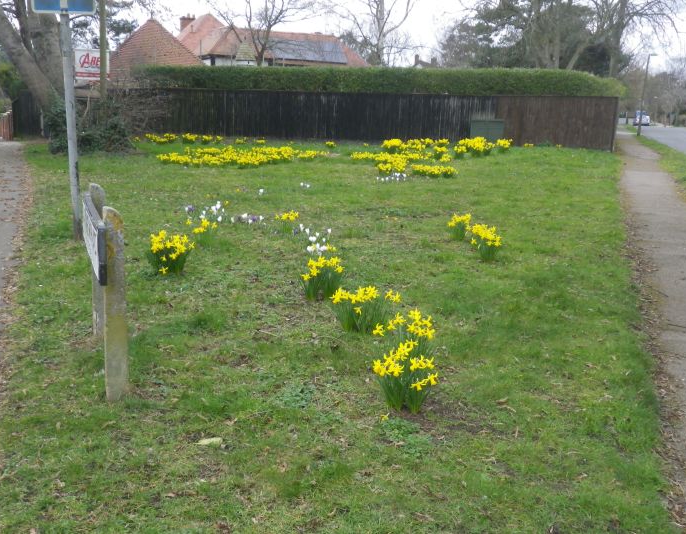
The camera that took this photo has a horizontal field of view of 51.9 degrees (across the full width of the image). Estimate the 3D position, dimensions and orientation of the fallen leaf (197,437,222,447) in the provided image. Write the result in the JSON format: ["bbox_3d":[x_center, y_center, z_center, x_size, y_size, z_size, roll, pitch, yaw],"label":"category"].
[{"bbox_3d":[-0.597,0.784,3.152,0.120,0.025,0.065,-2,13,-14],"label":"fallen leaf"}]

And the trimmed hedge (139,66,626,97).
[{"bbox_3d":[0.708,-6.682,29.117,20.360,2.950,1.300,5,13,13],"label":"trimmed hedge"}]

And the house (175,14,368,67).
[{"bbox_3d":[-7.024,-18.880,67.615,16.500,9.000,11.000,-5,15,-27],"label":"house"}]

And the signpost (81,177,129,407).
[{"bbox_3d":[-1.362,0.074,3.995,0.160,1.000,1.220,-4,14,-22],"label":"signpost"}]

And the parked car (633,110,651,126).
[{"bbox_3d":[31.323,-15.583,74.000,1.780,1.580,4.200,5,14,17],"label":"parked car"}]

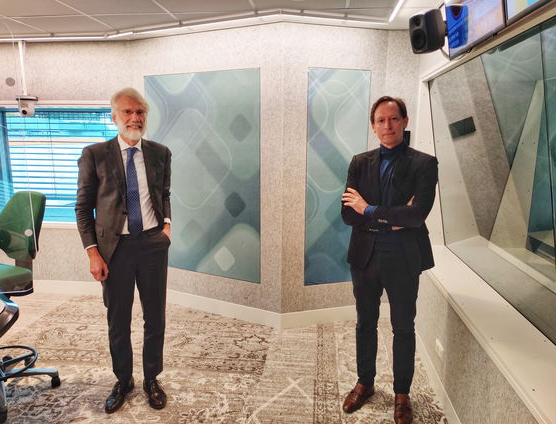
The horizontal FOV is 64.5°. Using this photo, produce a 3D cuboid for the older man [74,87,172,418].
[{"bbox_3d":[-0.852,0.240,2.538,0.520,1.853,0.330,-3,10,-16],"label":"older man"}]

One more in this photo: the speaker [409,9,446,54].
[{"bbox_3d":[0.940,-1.128,2.775,0.145,0.228,0.151,-19,16,-19],"label":"speaker"}]

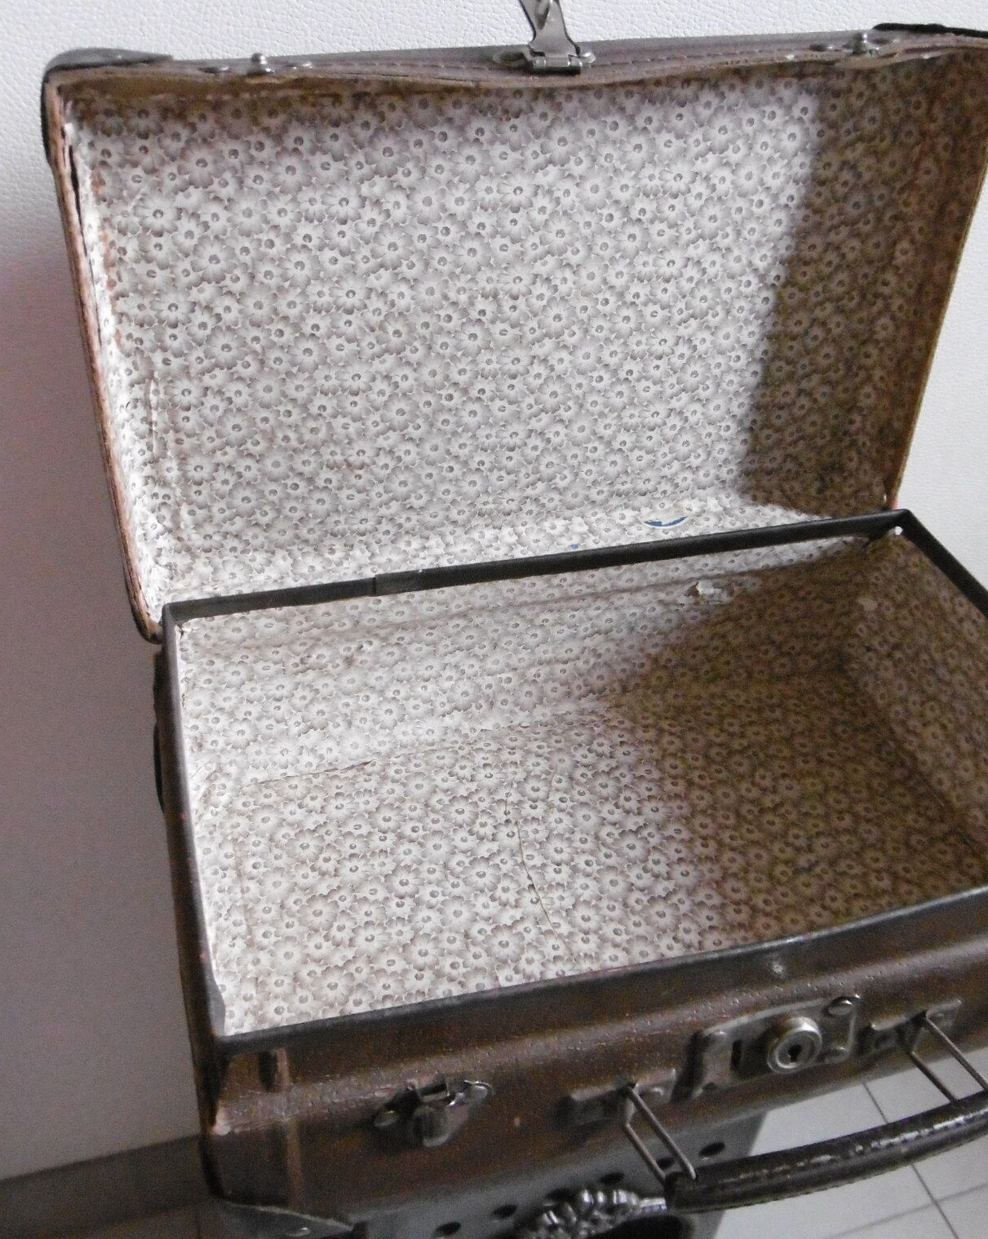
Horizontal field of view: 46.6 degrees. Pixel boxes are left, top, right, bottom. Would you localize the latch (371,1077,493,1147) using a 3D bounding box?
[{"bbox_3d":[-0.020,0.167,0.391,0.041,0.025,0.014,-8,40,-15],"label":"latch"}]

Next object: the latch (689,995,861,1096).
[{"bbox_3d":[0.110,0.163,0.433,0.066,0.038,0.015,-8,40,-15],"label":"latch"}]

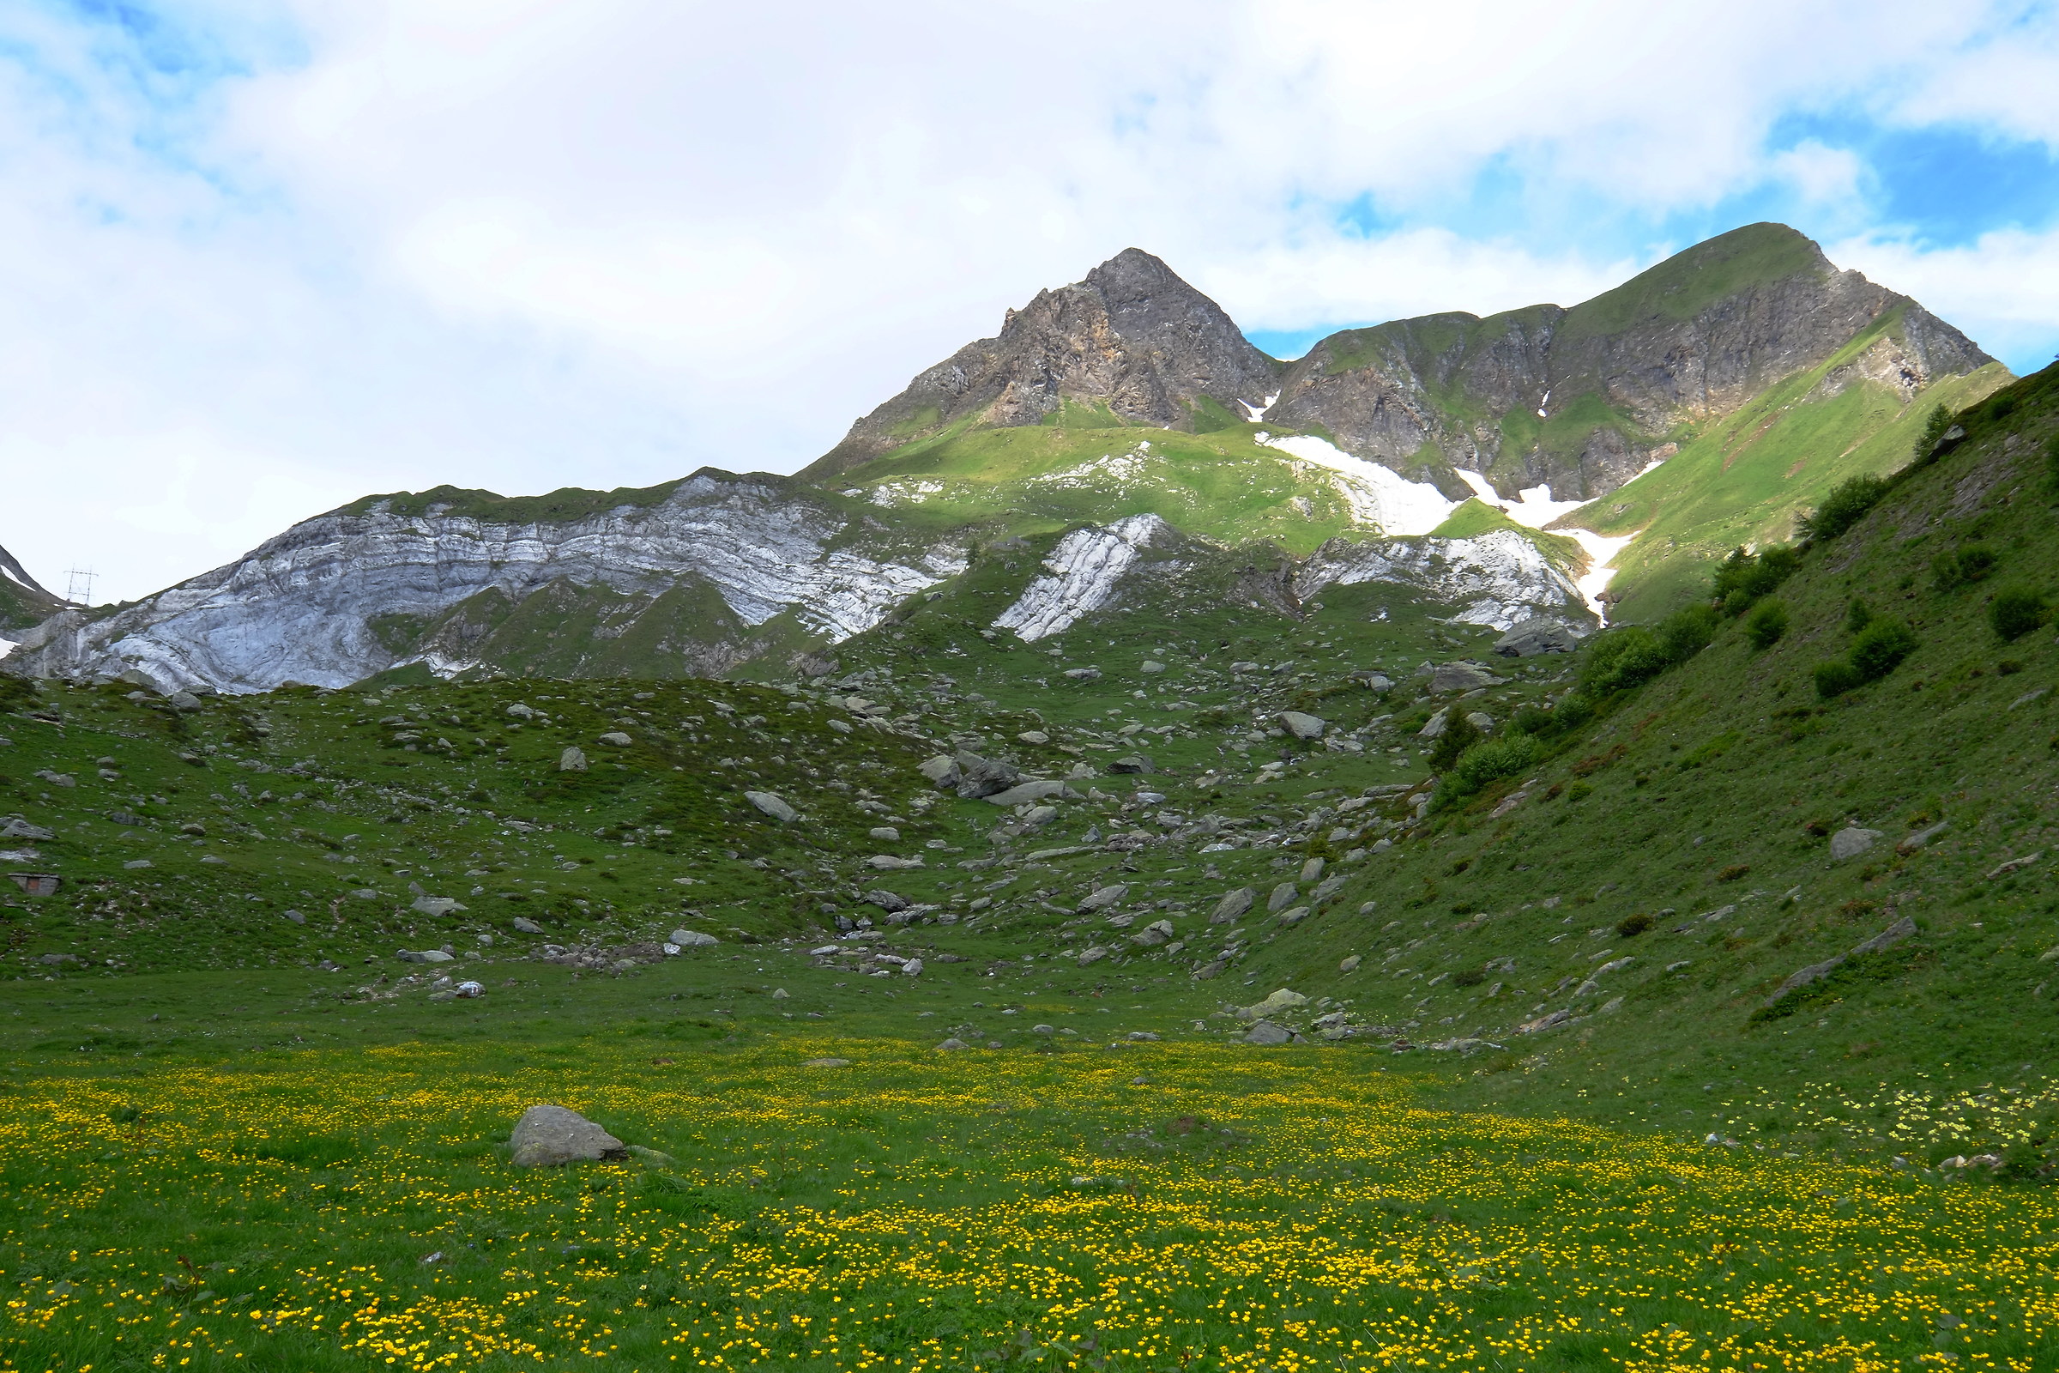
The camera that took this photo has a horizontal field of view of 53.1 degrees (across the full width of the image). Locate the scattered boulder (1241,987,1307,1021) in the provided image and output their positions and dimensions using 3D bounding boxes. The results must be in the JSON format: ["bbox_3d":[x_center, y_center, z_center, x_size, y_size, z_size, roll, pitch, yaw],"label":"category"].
[{"bbox_3d":[6.771,8.775,57.000,1.781,0.802,1.437,2,-7,0],"label":"scattered boulder"}]

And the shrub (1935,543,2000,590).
[{"bbox_3d":[27.792,-3.552,61.000,1.759,1.286,1.661,2,-7,0],"label":"shrub"}]

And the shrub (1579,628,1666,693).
[{"bbox_3d":[29.742,-1.288,103.000,4.057,3.144,3.832,2,-7,0],"label":"shrub"}]

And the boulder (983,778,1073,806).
[{"bbox_3d":[-0.143,6.341,122.000,5.147,1.540,3.603,0,-7,0],"label":"boulder"}]

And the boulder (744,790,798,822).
[{"bbox_3d":[-13.543,6.289,108.000,2.869,1.524,2.152,1,-7,-7],"label":"boulder"}]

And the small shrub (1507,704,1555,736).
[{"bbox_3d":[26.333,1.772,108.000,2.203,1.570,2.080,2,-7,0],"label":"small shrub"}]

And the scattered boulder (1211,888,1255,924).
[{"bbox_3d":[7.709,8.291,78.000,1.706,1.341,1.450,-1,-7,6],"label":"scattered boulder"}]

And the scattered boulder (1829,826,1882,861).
[{"bbox_3d":[15.666,2.972,39.000,0.935,0.576,0.754,2,-7,0],"label":"scattered boulder"}]

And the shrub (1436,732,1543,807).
[{"bbox_3d":[20.630,3.739,92.000,4.816,3.142,3.371,-2,-7,13],"label":"shrub"}]

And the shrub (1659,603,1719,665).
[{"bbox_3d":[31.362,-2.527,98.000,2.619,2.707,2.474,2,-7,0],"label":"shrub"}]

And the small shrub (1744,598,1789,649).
[{"bbox_3d":[25.793,-2.195,72.000,1.575,1.801,1.496,-3,-8,20],"label":"small shrub"}]

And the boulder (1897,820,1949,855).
[{"bbox_3d":[16.062,2.704,37.000,0.861,0.546,0.694,2,-7,0],"label":"boulder"}]

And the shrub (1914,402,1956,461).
[{"bbox_3d":[40.469,-11.362,92.000,1.941,2.589,1.844,-3,-8,24],"label":"shrub"}]

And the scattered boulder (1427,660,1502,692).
[{"bbox_3d":[40.304,-0.891,190.000,6.829,2.970,5.121,-2,-7,12],"label":"scattered boulder"}]

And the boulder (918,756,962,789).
[{"bbox_3d":[-5.507,5.261,127.000,2.838,1.985,2.554,0,-7,-2],"label":"boulder"}]

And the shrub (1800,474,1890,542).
[{"bbox_3d":[38.791,-8.501,98.000,3.860,2.991,3.646,2,-7,0],"label":"shrub"}]

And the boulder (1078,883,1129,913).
[{"bbox_3d":[2.845,8.221,80.000,1.861,1.069,1.500,2,-7,0],"label":"boulder"}]

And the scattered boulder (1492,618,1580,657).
[{"bbox_3d":[55.375,-5.364,225.000,9.669,4.397,7.252,-2,-7,14],"label":"scattered boulder"}]

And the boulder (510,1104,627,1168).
[{"bbox_3d":[-3.184,3.102,14.200,0.810,0.433,0.648,2,-7,-12],"label":"boulder"}]

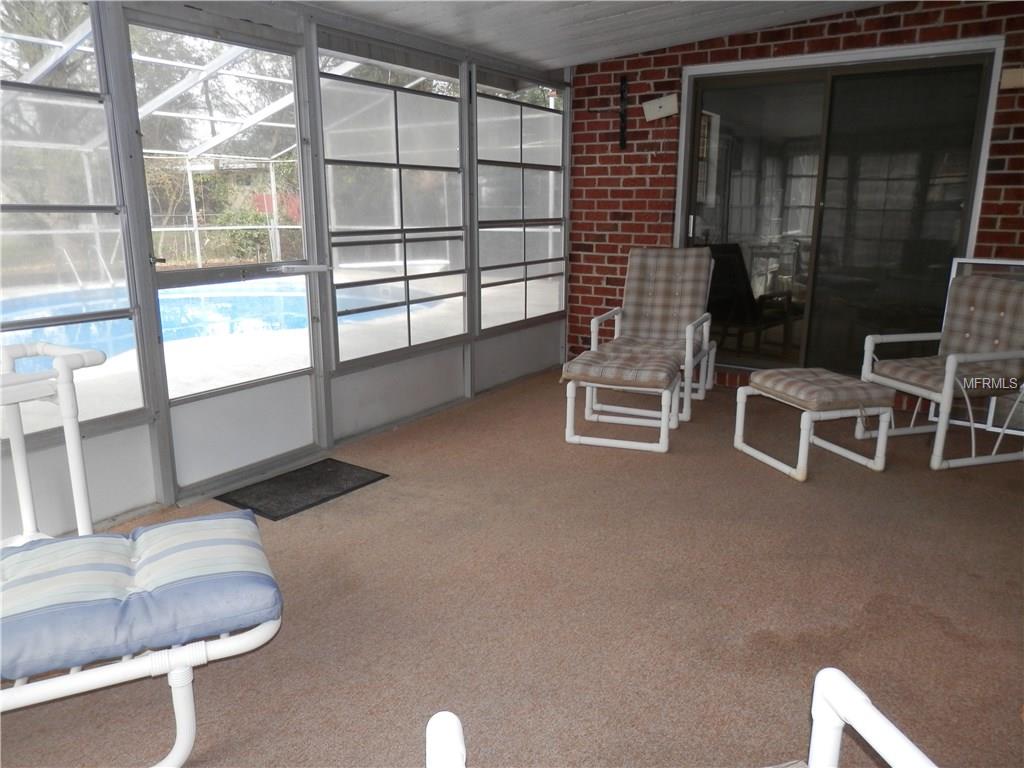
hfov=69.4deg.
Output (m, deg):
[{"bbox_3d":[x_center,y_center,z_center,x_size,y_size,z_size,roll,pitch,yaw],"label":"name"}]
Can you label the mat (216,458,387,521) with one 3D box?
[{"bbox_3d":[-1.004,0.493,3.599,0.445,0.010,0.683,10,17,36],"label":"mat"}]

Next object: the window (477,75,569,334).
[{"bbox_3d":[0.100,-1.310,5.525,0.060,1.699,1.192,9,17,33],"label":"window"}]

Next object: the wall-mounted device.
[{"bbox_3d":[1.080,-1.997,5.354,0.252,0.132,0.040,-5,9,34],"label":"wall-mounted device"}]

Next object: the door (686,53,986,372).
[{"bbox_3d":[2.059,-1.062,5.015,1.782,2.066,0.100,9,16,31],"label":"door"}]

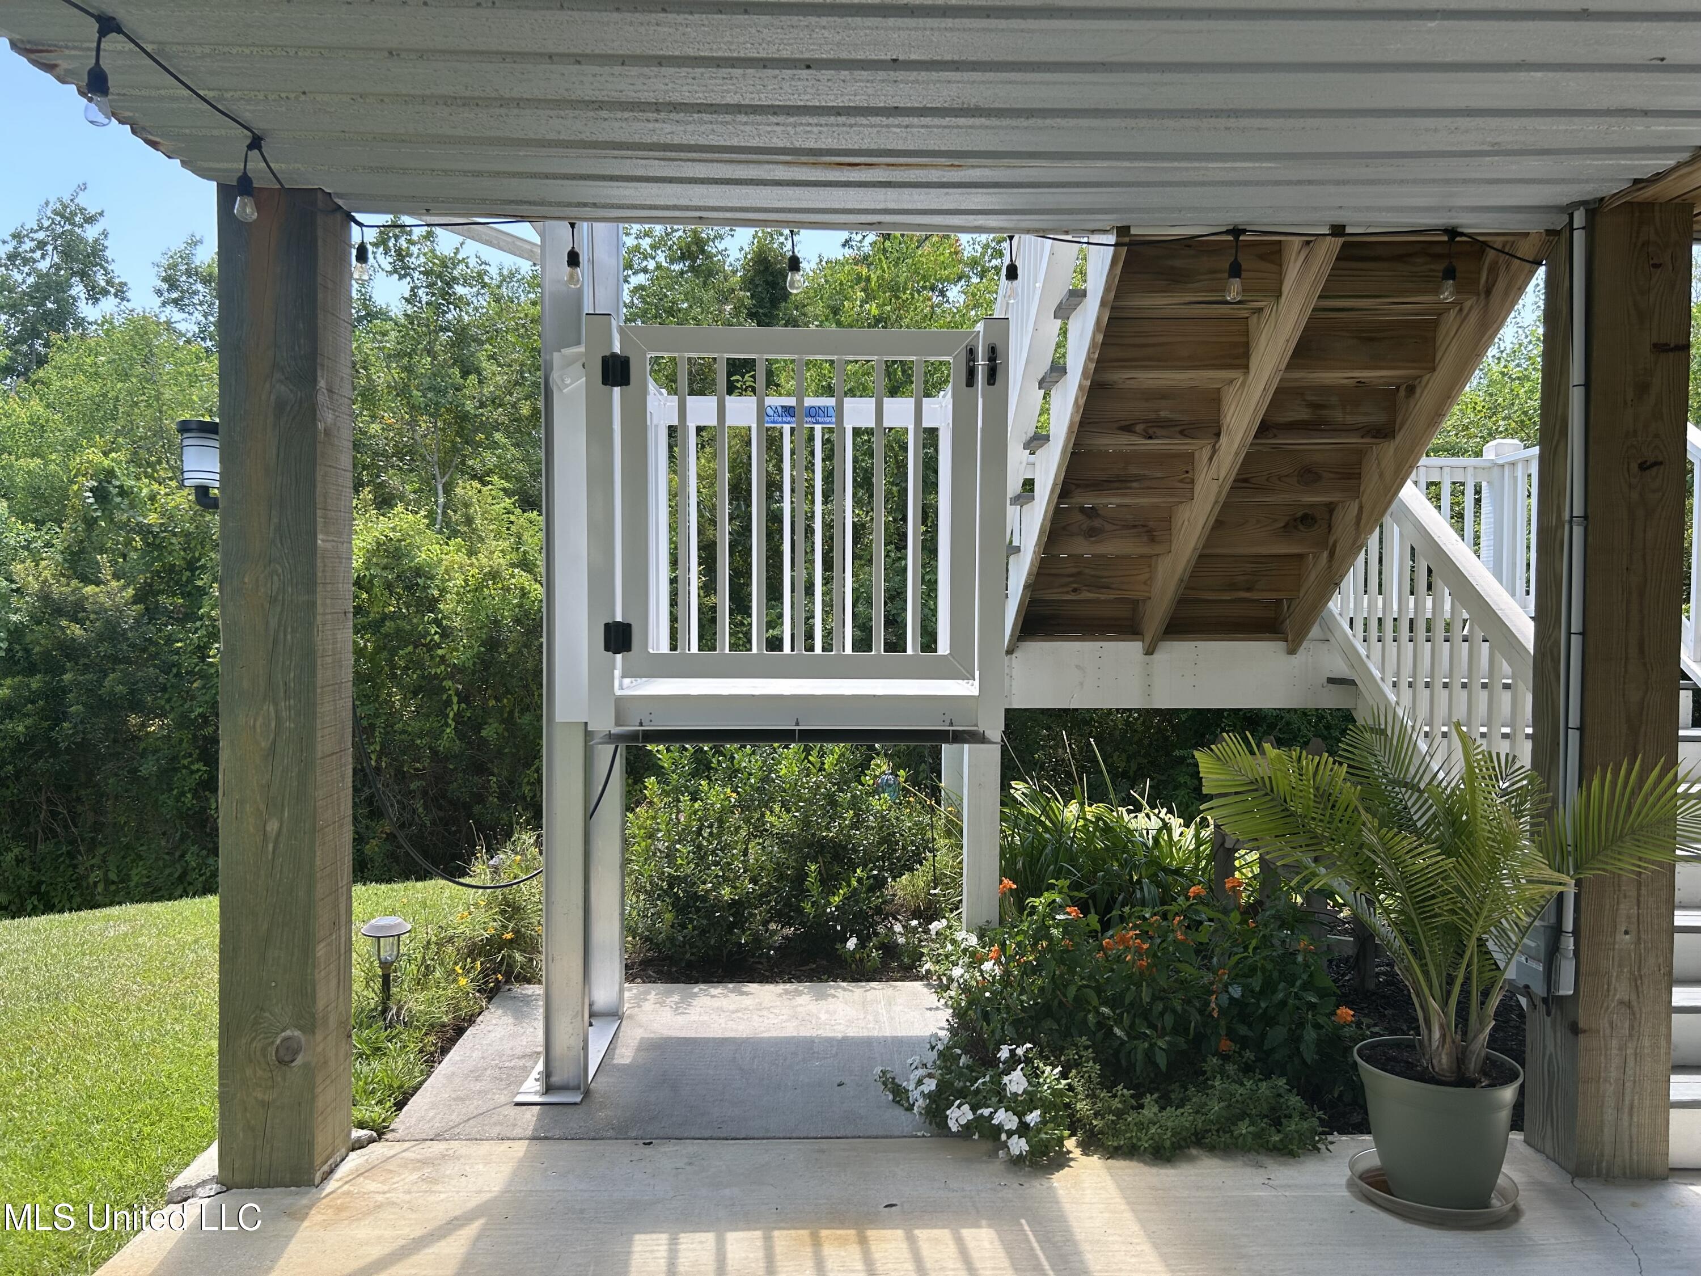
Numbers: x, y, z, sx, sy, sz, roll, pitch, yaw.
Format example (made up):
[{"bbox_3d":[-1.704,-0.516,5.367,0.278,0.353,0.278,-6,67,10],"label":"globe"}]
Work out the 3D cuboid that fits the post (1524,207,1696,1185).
[{"bbox_3d":[2.069,0.150,3.505,0.246,2.576,0.246,0,1,-2],"label":"post"}]

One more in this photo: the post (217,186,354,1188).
[{"bbox_3d":[-1.499,0.134,3.400,0.246,2.568,0.246,0,1,-2],"label":"post"}]

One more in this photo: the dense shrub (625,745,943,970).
[{"bbox_3d":[-0.306,0.879,5.741,1.440,0.980,1.050,0,1,-2],"label":"dense shrub"}]

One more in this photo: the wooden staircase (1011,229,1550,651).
[{"bbox_3d":[1.272,-0.574,4.430,1.257,1.319,2.009,0,1,-2],"label":"wooden staircase"}]

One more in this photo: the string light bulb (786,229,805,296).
[{"bbox_3d":[-0.155,-1.057,3.596,0.048,0.182,0.048,0,1,-2],"label":"string light bulb"}]

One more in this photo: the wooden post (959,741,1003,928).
[{"bbox_3d":[0.551,0.794,5.338,0.132,1.180,0.137,0,1,-2],"label":"wooden post"}]

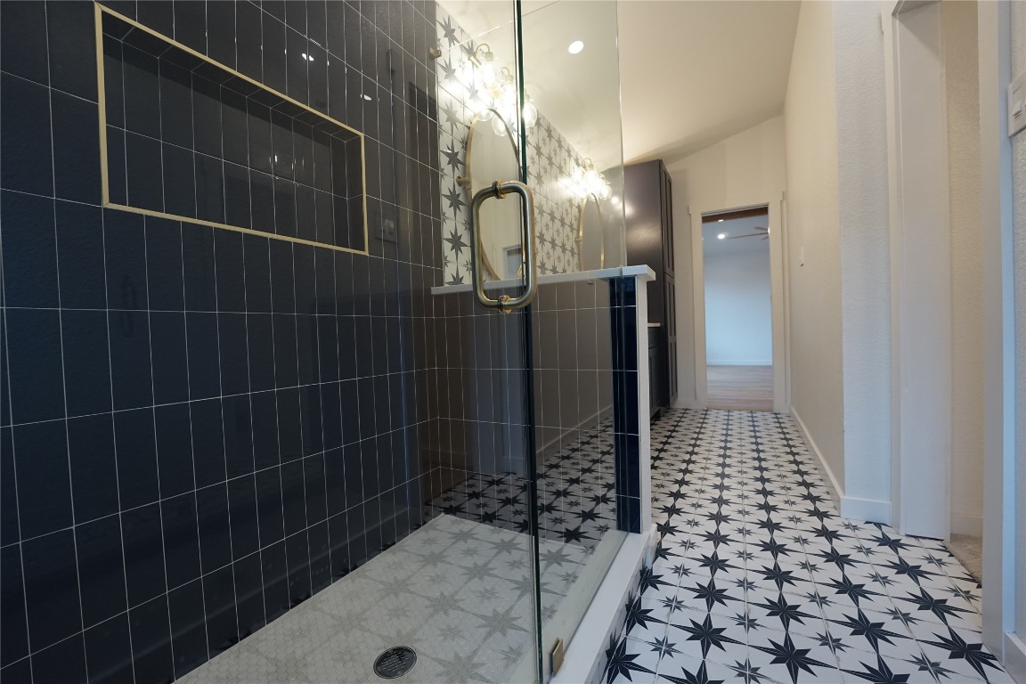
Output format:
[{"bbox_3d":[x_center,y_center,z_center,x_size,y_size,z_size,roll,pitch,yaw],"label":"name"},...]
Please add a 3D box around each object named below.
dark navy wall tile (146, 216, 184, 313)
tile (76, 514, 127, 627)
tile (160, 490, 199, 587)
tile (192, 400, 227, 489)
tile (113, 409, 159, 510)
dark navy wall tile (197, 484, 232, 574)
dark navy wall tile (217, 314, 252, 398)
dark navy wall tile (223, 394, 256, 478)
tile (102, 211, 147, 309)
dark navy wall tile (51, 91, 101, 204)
[{"bbox_3d":[-0.858,-0.190,0.982,0.010,0.228,0.074,-1,1,29],"label":"dark navy wall tile"},{"bbox_3d":[-0.921,0.510,0.890,0.010,0.232,0.075,-2,1,30],"label":"tile"},{"bbox_3d":[-0.848,0.505,1.019,0.010,0.232,0.075,-2,1,30],"label":"tile"},{"bbox_3d":[-0.806,0.267,1.055,0.010,0.228,0.074,-1,1,29],"label":"tile"},{"bbox_3d":[-0.889,0.273,0.941,0.010,0.228,0.073,-1,1,30],"label":"tile"},{"bbox_3d":[-0.802,0.497,1.070,0.010,0.228,0.073,-1,1,30],"label":"dark navy wall tile"},{"bbox_3d":[-0.779,0.034,1.113,0.010,0.228,0.074,-1,1,29],"label":"dark navy wall tile"},{"bbox_3d":[-0.770,0.264,1.119,0.010,0.228,0.074,-1,1,29],"label":"dark navy wall tile"},{"bbox_3d":[-0.905,-0.191,0.932,0.010,0.228,0.073,-1,1,30],"label":"tile"},{"bbox_3d":[-0.959,-0.420,0.874,0.010,0.232,0.075,-2,1,30],"label":"dark navy wall tile"}]

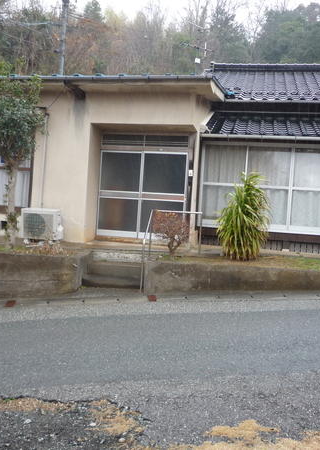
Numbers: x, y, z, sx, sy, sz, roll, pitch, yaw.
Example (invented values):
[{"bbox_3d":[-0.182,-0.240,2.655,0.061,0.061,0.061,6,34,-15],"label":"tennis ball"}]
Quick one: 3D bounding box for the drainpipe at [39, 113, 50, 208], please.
[{"bbox_3d":[-2.313,-1.274,8.633,0.065,1.896,0.065,4,0,10],"label":"drainpipe"}]

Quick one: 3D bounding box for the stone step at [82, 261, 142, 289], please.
[{"bbox_3d":[-0.670,0.752,6.583,0.933,0.300,0.650,4,0,10],"label":"stone step"}]

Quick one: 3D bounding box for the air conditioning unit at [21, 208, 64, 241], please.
[{"bbox_3d":[-2.299,0.004,8.415,0.709,0.567,0.290,4,0,10],"label":"air conditioning unit"}]

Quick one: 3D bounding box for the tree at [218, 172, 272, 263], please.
[{"bbox_3d":[1.346,-0.159,6.900,0.834,1.449,0.850,4,0,10],"label":"tree"}]

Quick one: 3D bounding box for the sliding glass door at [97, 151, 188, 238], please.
[{"bbox_3d":[-0.375,-0.621,9.073,1.860,1.797,0.100,4,0,10],"label":"sliding glass door"}]

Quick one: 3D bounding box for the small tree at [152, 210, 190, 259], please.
[{"bbox_3d":[0.184,0.152,6.950,0.579,0.770,0.580,4,0,10],"label":"small tree"}]

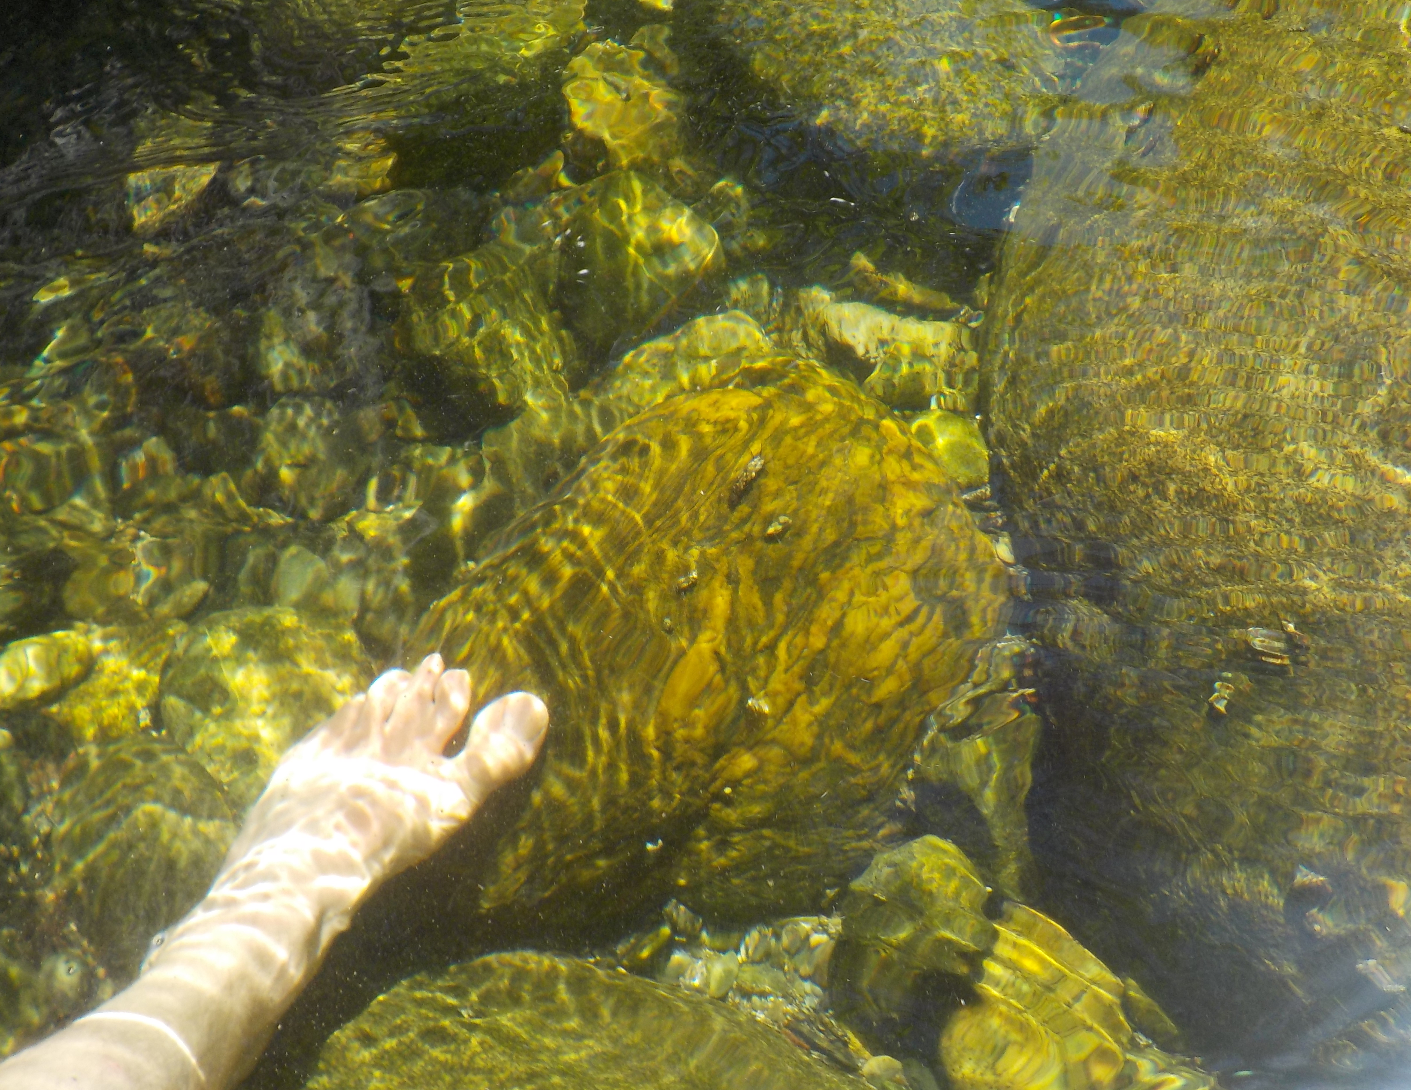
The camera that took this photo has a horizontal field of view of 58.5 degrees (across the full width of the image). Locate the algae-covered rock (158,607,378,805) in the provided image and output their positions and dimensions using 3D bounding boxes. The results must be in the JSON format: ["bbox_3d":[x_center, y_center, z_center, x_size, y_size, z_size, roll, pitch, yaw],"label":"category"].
[{"bbox_3d":[-0.298,0.114,0.875,0.155,0.120,0.145,0,50,0],"label":"algae-covered rock"}]

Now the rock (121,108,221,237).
[{"bbox_3d":[-0.550,-0.385,1.300,0.095,0.085,0.125,0,50,0],"label":"rock"}]

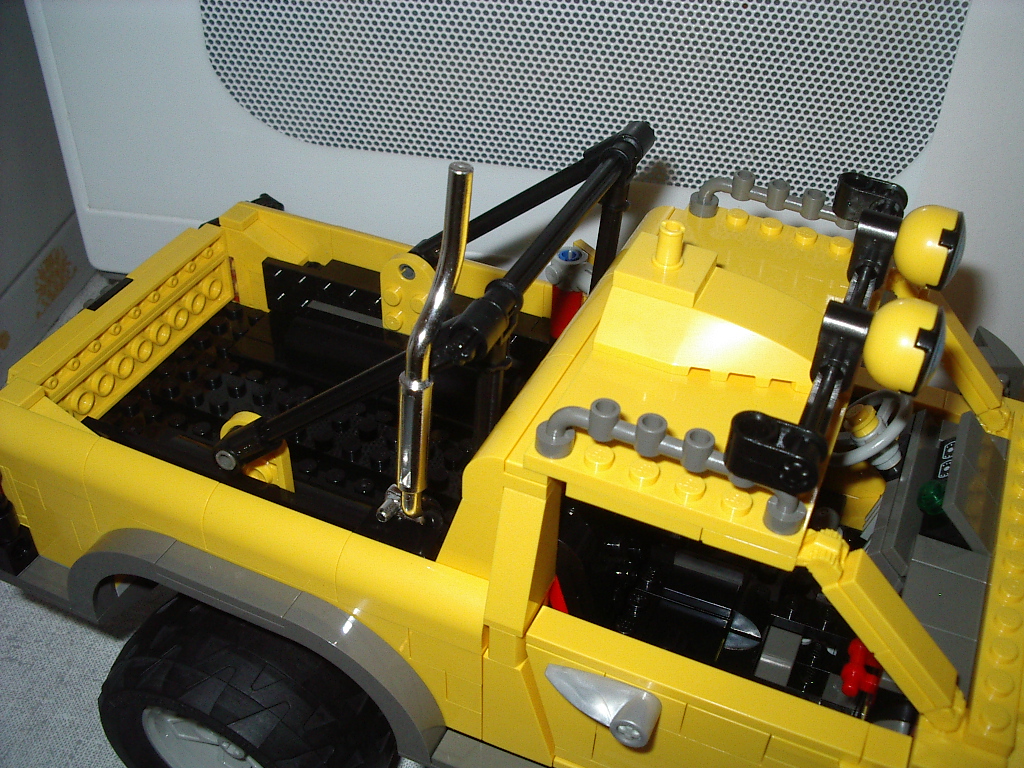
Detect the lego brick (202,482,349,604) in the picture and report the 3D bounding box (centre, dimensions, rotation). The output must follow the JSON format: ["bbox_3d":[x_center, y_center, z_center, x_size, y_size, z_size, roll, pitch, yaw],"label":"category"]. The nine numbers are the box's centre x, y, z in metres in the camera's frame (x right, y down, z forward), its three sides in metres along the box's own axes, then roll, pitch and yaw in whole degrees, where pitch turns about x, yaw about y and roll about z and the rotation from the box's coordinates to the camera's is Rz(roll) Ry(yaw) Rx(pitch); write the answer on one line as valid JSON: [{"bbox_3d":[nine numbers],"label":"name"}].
[{"bbox_3d":[-0.048,0.032,0.233,0.032,0.013,0.008,17,42,17],"label":"lego brick"}]

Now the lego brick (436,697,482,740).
[{"bbox_3d":[-0.012,0.067,0.240,0.016,0.010,0.008,17,42,17],"label":"lego brick"}]

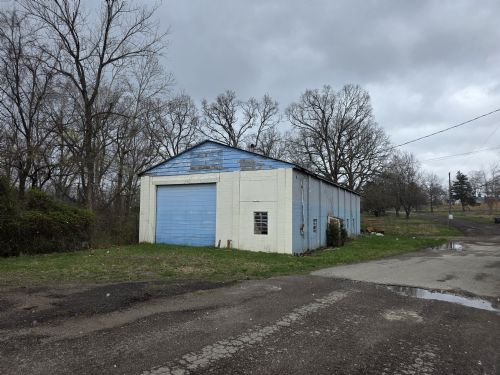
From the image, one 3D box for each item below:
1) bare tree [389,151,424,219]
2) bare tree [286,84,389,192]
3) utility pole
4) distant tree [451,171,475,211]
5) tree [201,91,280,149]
[{"bbox_3d":[29.679,-0.569,63.000,6.900,12.896,6.600,-2,-5,25],"label":"bare tree"},{"bbox_3d":[12.787,-4.913,48.000,15.000,19.940,13.500,-1,-5,15],"label":"bare tree"},{"bbox_3d":[30.781,1.842,51.000,0.400,8.904,0.350,-2,-6,31],"label":"utility pole"},{"bbox_3d":[57.571,0.813,90.000,6.500,10.837,6.300,-2,-6,33],"label":"distant tree"},{"bbox_3d":[-1.315,-4.293,46.000,11.000,18.278,10.000,1,-5,-2],"label":"tree"}]

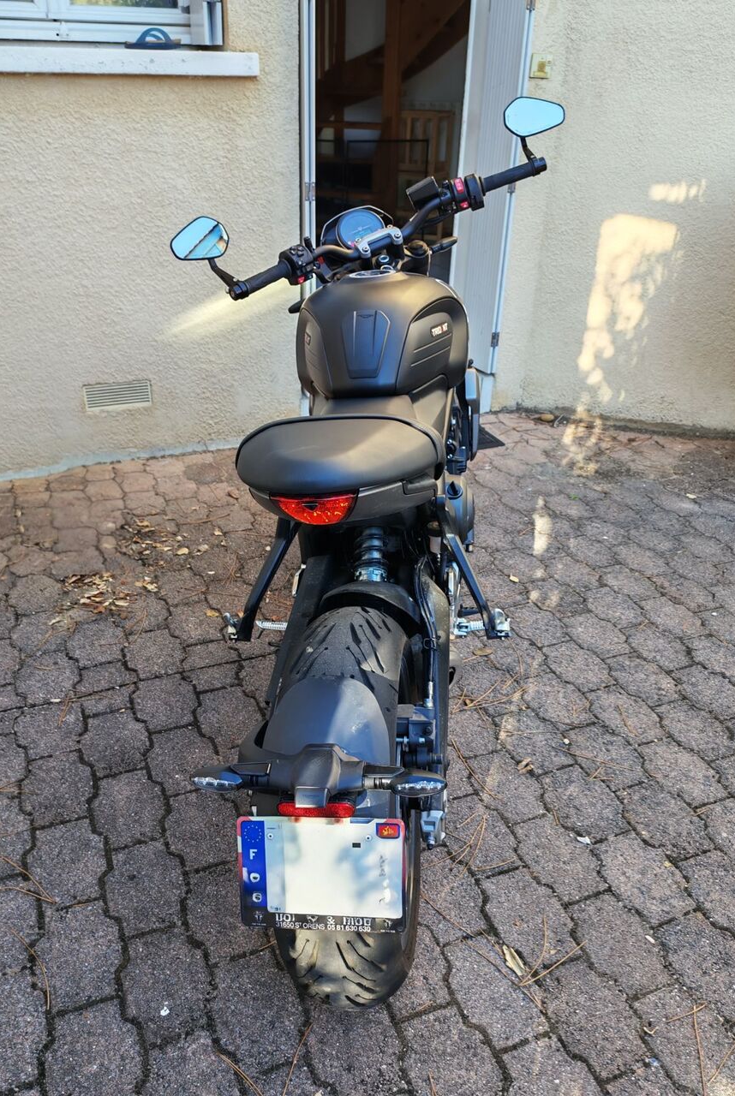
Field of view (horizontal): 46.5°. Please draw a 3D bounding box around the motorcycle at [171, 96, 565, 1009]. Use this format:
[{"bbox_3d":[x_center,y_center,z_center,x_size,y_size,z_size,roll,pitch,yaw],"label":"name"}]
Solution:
[{"bbox_3d":[-0.010,-0.213,1.850,0.860,1.270,2.000,2,30,6],"label":"motorcycle"}]

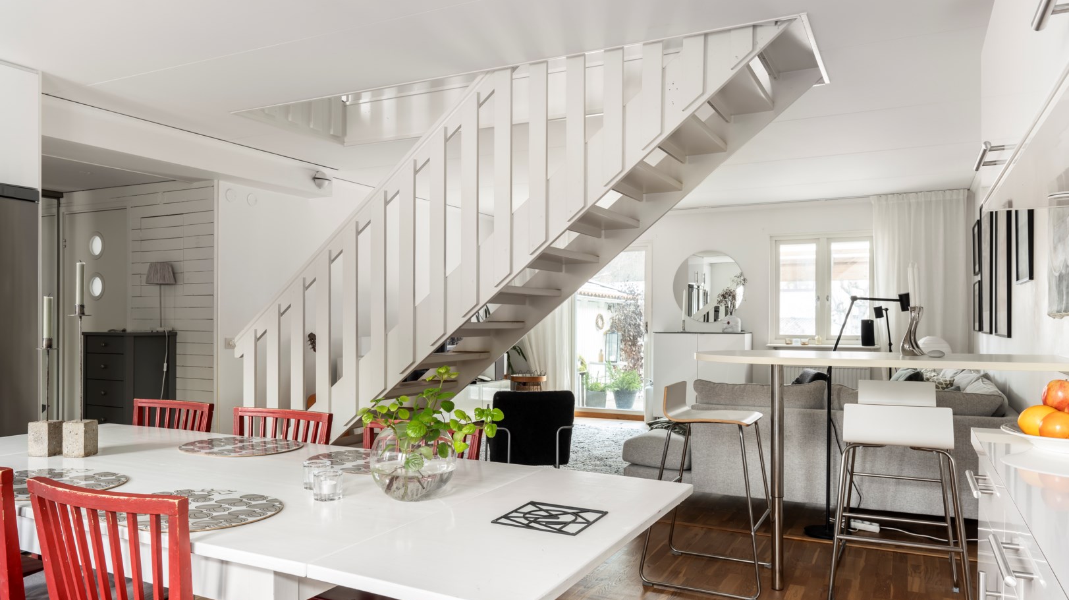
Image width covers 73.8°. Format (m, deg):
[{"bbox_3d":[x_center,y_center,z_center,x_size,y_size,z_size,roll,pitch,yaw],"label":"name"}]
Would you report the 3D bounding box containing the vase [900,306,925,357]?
[{"bbox_3d":[1.581,0.131,2.980,0.107,0.212,0.107,0,-1,28],"label":"vase"}]

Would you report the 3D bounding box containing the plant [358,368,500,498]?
[{"bbox_3d":[-0.260,0.325,1.790,0.350,0.320,0.290,0,-1,0],"label":"plant"}]

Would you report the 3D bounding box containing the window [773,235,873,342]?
[{"bbox_3d":[2.974,-0.115,7.368,0.990,1.090,0.100,-1,-2,28],"label":"window"}]

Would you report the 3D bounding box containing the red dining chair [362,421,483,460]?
[{"bbox_3d":[-0.509,0.812,2.181,0.490,0.855,0.560,0,-1,28],"label":"red dining chair"}]

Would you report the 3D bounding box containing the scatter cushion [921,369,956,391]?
[{"bbox_3d":[2.727,0.657,4.850,0.430,0.420,0.160,-1,-2,38],"label":"scatter cushion"}]

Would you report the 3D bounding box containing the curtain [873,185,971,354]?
[{"bbox_3d":[3.615,0.166,6.684,0.820,2.360,0.140,0,-1,28],"label":"curtain"}]

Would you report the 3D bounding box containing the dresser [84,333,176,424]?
[{"bbox_3d":[-3.017,0.782,5.288,0.570,1.075,0.380,-1,-2,28],"label":"dresser"}]

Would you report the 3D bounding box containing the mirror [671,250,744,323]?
[{"bbox_3d":[1.921,-0.146,7.872,0.800,0.800,0.025,-1,-2,28],"label":"mirror"}]

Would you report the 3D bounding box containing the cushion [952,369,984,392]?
[{"bbox_3d":[2.975,0.614,4.875,0.170,0.420,0.450,30,13,25],"label":"cushion"}]

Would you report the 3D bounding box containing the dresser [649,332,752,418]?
[{"bbox_3d":[1.778,0.863,7.520,0.952,1.030,0.400,0,-1,28],"label":"dresser"}]

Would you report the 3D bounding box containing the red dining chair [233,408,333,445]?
[{"bbox_3d":[-1.071,0.840,2.577,0.455,0.840,0.480,0,-2,25],"label":"red dining chair"}]

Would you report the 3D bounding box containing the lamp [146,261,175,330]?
[{"bbox_3d":[-2.784,-0.028,5.305,0.210,0.520,0.210,-1,-2,28],"label":"lamp"}]

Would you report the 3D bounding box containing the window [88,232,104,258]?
[{"bbox_3d":[-3.522,-0.443,5.727,0.212,0.212,0.050,0,-1,28],"label":"window"}]

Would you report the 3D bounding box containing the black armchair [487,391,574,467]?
[{"bbox_3d":[-0.028,0.954,4.907,0.570,0.730,0.660,0,-1,-3],"label":"black armchair"}]

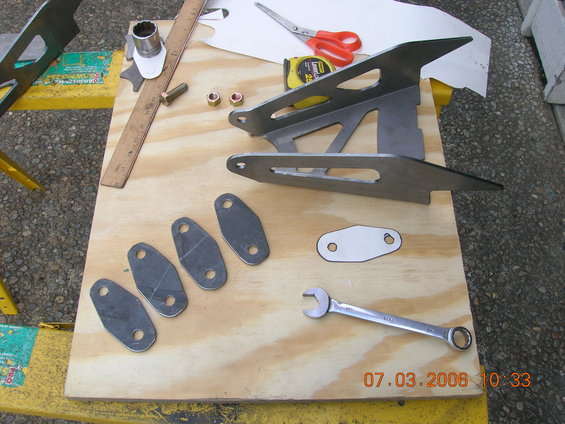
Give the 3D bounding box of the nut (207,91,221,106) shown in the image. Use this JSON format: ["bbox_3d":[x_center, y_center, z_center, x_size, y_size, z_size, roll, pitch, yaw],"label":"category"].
[{"bbox_3d":[-0.100,-0.168,0.822,0.021,0.011,0.020,0,62,0],"label":"nut"}]

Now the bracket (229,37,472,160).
[{"bbox_3d":[0.110,-0.116,0.741,0.363,0.108,0.219,-9,62,-5],"label":"bracket"}]

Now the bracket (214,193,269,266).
[{"bbox_3d":[-0.055,0.020,0.725,0.052,0.005,0.111,-25,65,-13],"label":"bracket"}]

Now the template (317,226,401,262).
[{"bbox_3d":[0.101,0.041,0.717,0.111,0.001,0.052,-7,62,-4],"label":"template"}]

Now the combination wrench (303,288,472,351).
[{"bbox_3d":[0.123,0.129,0.663,0.202,0.013,0.038,12,62,6],"label":"combination wrench"}]

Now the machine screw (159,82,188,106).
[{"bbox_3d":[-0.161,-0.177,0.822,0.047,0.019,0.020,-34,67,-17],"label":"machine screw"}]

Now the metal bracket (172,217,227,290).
[{"bbox_3d":[-0.109,0.051,0.708,0.052,0.005,0.111,-28,65,-14],"label":"metal bracket"}]

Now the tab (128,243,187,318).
[{"bbox_3d":[-0.158,0.082,0.691,0.052,0.005,0.111,-32,66,-16],"label":"tab"}]

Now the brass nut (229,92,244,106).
[{"bbox_3d":[-0.068,-0.167,0.823,0.021,0.011,0.020,0,62,0],"label":"brass nut"}]

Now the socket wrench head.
[{"bbox_3d":[-0.208,-0.266,0.854,0.037,0.040,0.037,0,62,0],"label":"socket wrench head"}]

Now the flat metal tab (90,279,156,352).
[{"bbox_3d":[-0.195,0.122,0.669,0.052,0.005,0.111,-39,68,-19],"label":"flat metal tab"}]

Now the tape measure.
[{"bbox_3d":[0.040,-0.192,0.820,0.076,0.041,0.066,0,62,0],"label":"tape measure"}]

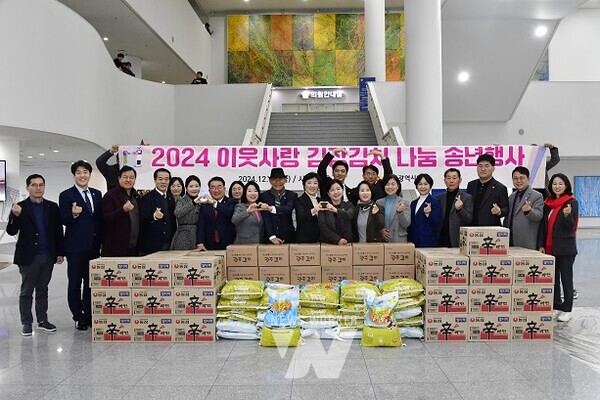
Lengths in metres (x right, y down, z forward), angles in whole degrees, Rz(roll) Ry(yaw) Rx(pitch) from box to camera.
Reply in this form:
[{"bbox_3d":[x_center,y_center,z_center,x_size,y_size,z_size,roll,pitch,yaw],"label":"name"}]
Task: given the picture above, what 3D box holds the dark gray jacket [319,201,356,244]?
[{"bbox_3d":[0.419,0.300,6.120,0.450,0.600,0.300,0,0,5],"label":"dark gray jacket"}]

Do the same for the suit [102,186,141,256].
[{"bbox_3d":[-2.068,0.282,6.250,0.490,0.880,0.330,-1,1,-33],"label":"suit"}]

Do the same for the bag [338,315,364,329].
[{"bbox_3d":[0.600,1.220,5.530,0.400,0.115,0.460,-1,0,2],"label":"bag"}]

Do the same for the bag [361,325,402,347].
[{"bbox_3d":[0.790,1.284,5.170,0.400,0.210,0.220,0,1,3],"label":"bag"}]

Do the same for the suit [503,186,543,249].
[{"bbox_3d":[2.575,0.253,6.200,0.480,0.820,0.310,1,2,38],"label":"suit"}]

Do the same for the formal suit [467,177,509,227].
[{"bbox_3d":[2.244,0.078,6.400,0.500,0.720,0.300,1,1,27],"label":"formal suit"}]

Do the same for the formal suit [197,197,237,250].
[{"bbox_3d":[-0.972,0.632,6.280,0.500,1.360,0.320,-1,1,-5],"label":"formal suit"}]

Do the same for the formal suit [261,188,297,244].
[{"bbox_3d":[-0.258,0.215,6.250,0.460,0.700,0.300,0,1,0],"label":"formal suit"}]

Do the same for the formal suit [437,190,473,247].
[{"bbox_3d":[1.834,0.589,6.350,0.490,1.400,0.310,0,1,30],"label":"formal suit"}]

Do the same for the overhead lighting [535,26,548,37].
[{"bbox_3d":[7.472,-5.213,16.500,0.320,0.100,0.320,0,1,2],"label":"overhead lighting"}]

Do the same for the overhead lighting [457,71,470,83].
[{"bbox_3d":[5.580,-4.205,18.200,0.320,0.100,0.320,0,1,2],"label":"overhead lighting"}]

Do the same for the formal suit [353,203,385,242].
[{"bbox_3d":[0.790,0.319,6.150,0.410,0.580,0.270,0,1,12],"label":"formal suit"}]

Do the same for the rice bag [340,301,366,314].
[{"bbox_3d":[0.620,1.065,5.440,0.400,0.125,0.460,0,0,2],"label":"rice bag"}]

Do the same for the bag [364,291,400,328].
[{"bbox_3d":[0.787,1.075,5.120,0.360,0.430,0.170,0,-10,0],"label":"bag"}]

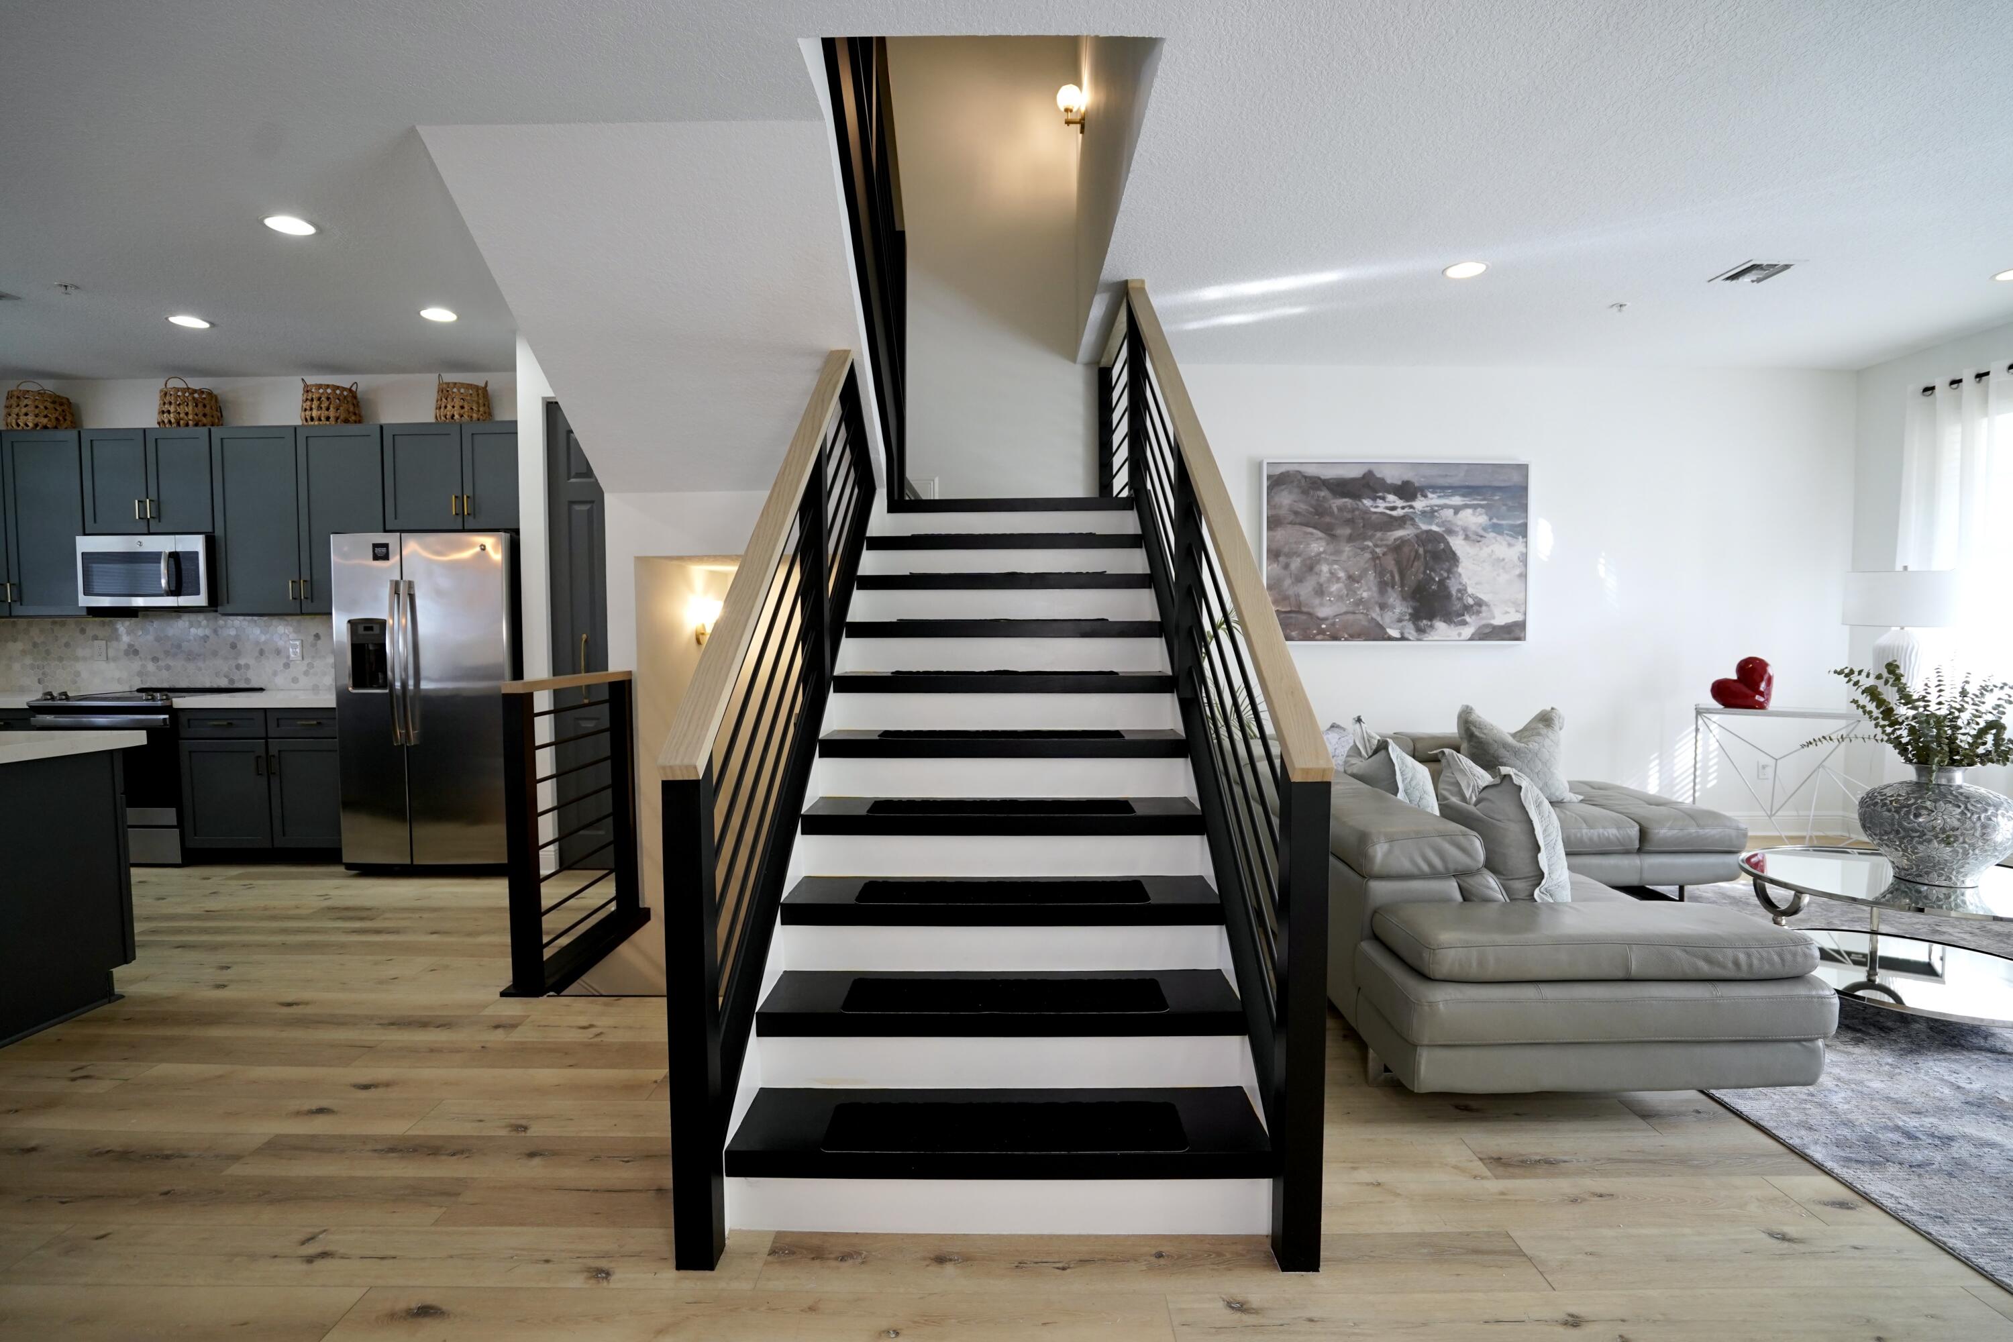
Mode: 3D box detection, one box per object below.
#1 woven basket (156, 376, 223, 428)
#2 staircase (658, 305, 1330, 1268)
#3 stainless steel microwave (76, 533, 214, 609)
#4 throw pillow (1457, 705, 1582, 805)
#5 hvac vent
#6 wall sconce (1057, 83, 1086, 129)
[{"bbox_3d":[-4.822,-1.565,5.272,0.290,0.331,0.290,0,3,0],"label":"woven basket"},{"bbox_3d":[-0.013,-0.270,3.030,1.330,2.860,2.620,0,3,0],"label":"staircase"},{"bbox_3d":[-4.697,-0.550,5.070,0.745,0.420,0.400,0,3,1],"label":"stainless steel microwave"},{"bbox_3d":[2.559,0.421,4.514,0.550,0.490,0.200,1,-17,-2],"label":"throw pillow"},{"bbox_3d":[3.234,-1.708,3.857,0.245,0.030,0.260,0,3,0],"label":"hvac vent"},{"bbox_3d":[0.339,-2.967,4.700,0.155,0.240,0.140,0,3,1],"label":"wall sconce"}]

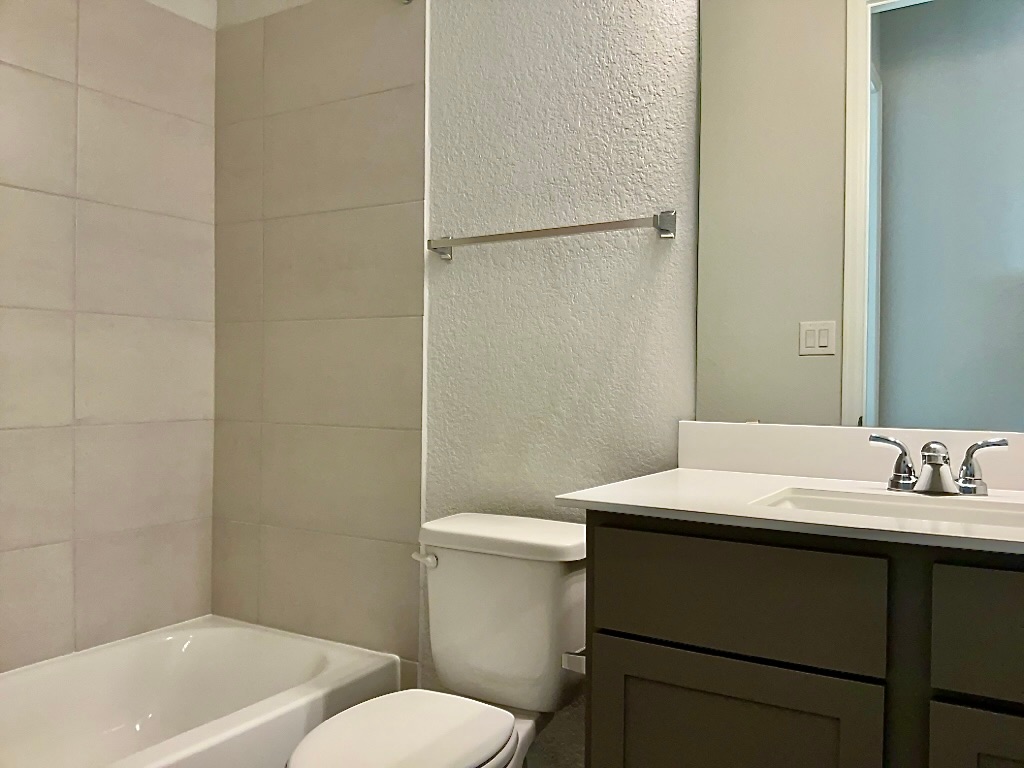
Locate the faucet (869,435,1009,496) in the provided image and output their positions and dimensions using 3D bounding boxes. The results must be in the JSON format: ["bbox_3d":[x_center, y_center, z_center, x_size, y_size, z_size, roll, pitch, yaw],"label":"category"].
[{"bbox_3d":[0.732,0.143,1.380,0.213,0.097,0.138,1,1,31],"label":"faucet"}]

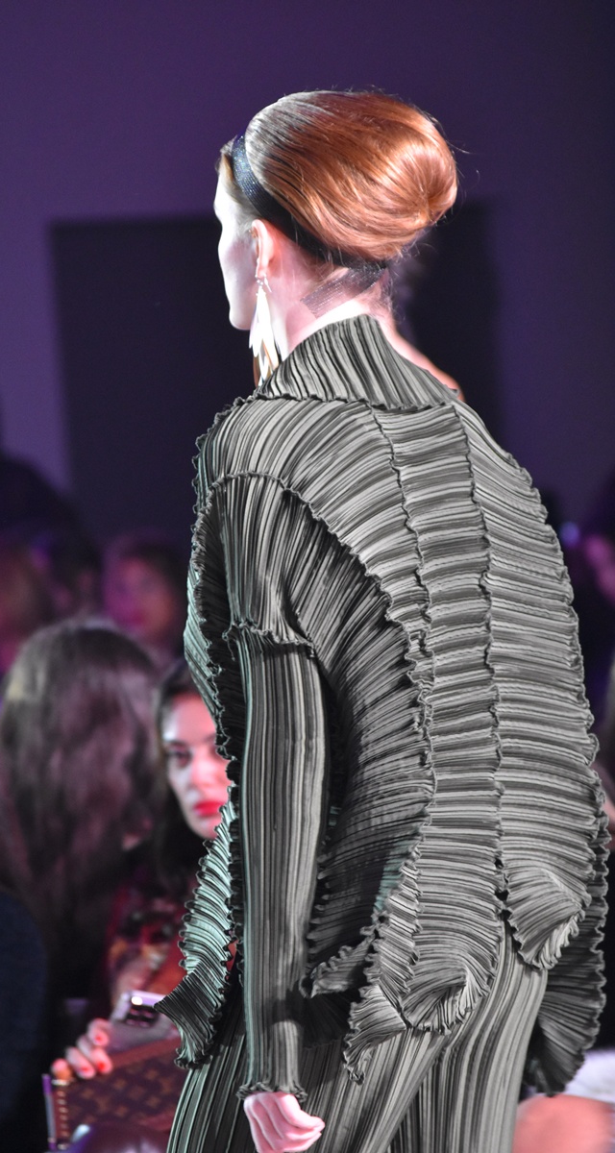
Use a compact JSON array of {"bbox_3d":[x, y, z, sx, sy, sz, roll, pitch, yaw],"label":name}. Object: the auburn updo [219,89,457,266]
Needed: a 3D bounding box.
[{"bbox_3d":[0.031,-0.395,7.120,0.255,0.172,0.190,-2,2,38],"label":"auburn updo"}]

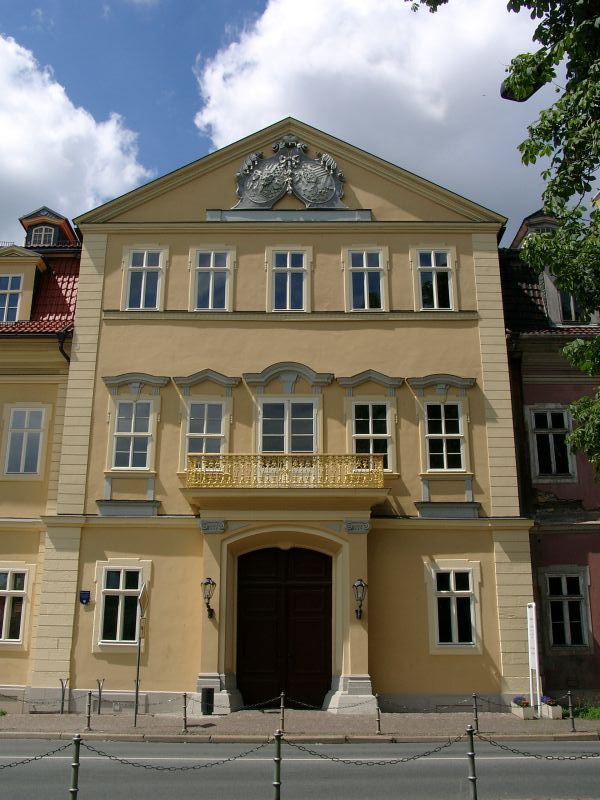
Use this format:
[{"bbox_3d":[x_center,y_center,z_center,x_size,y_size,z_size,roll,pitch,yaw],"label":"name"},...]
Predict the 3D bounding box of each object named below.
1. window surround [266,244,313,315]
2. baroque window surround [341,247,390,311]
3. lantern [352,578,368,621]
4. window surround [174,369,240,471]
[{"bbox_3d":[-0.332,-3.640,23.997,1.456,2.202,0.220,0,-17,1],"label":"window surround"},{"bbox_3d":[2.089,-3.804,24.922,1.501,2.284,0.180,0,-16,1],"label":"baroque window surround"},{"bbox_3d":[1.581,5.228,20.567,0.399,1.008,0.780,0,-17,1],"label":"lantern"},{"bbox_3d":[-2.679,0.642,22.563,1.997,3.059,0.440,0,-17,1],"label":"window surround"}]

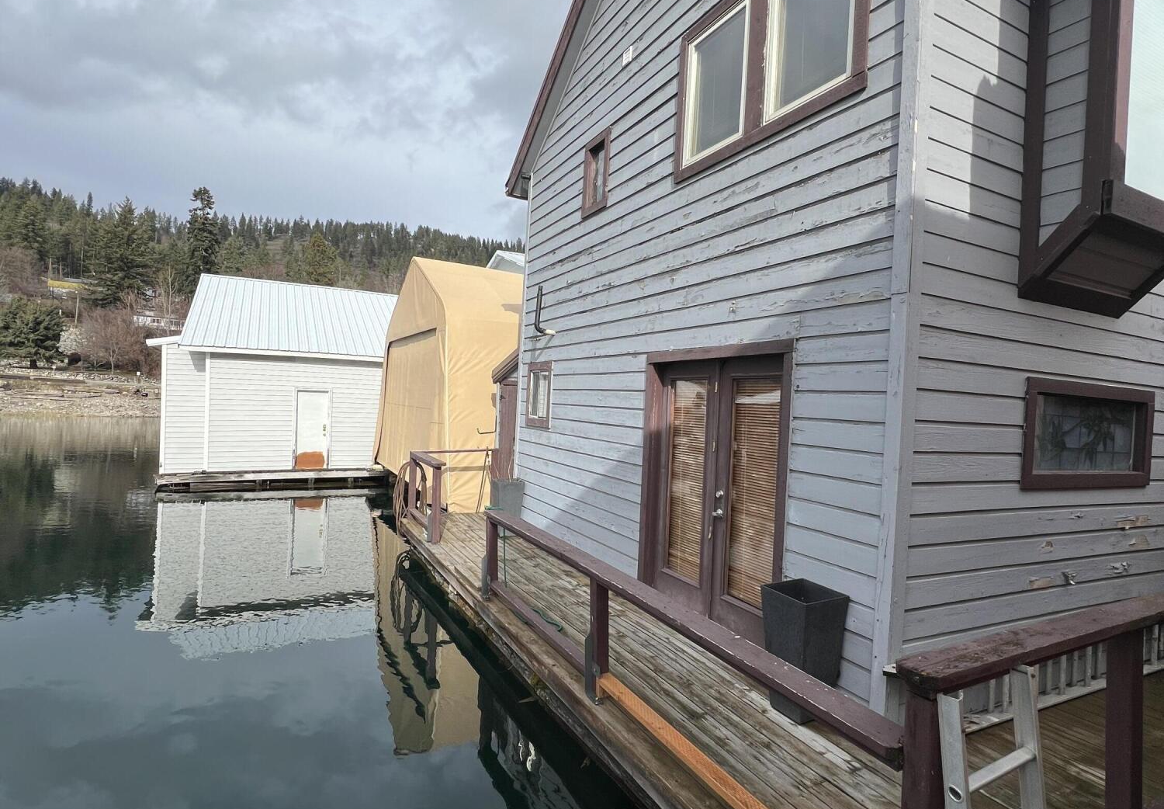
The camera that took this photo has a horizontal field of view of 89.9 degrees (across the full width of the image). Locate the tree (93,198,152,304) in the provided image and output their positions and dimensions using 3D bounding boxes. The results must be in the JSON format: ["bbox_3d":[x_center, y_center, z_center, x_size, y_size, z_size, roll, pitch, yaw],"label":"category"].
[{"bbox_3d":[-72.440,-23.732,92.000,7.428,17.799,7.428,3,-2,-39],"label":"tree"}]

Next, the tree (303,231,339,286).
[{"bbox_3d":[-48.529,-25.837,108.000,6.517,12.357,6.517,3,-1,-25],"label":"tree"}]

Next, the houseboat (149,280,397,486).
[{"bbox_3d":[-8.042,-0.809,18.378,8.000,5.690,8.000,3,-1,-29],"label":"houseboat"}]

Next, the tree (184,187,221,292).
[{"bbox_3d":[-65.321,-27.460,100.000,5.525,20.179,5.525,3,-2,-34],"label":"tree"}]

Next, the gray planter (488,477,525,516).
[{"bbox_3d":[-0.903,1.268,7.155,0.330,0.650,0.340,3,0,-27],"label":"gray planter"}]

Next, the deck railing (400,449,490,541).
[{"bbox_3d":[-1.532,1.109,7.597,1.230,0.900,2.000,3,0,-27],"label":"deck railing"}]

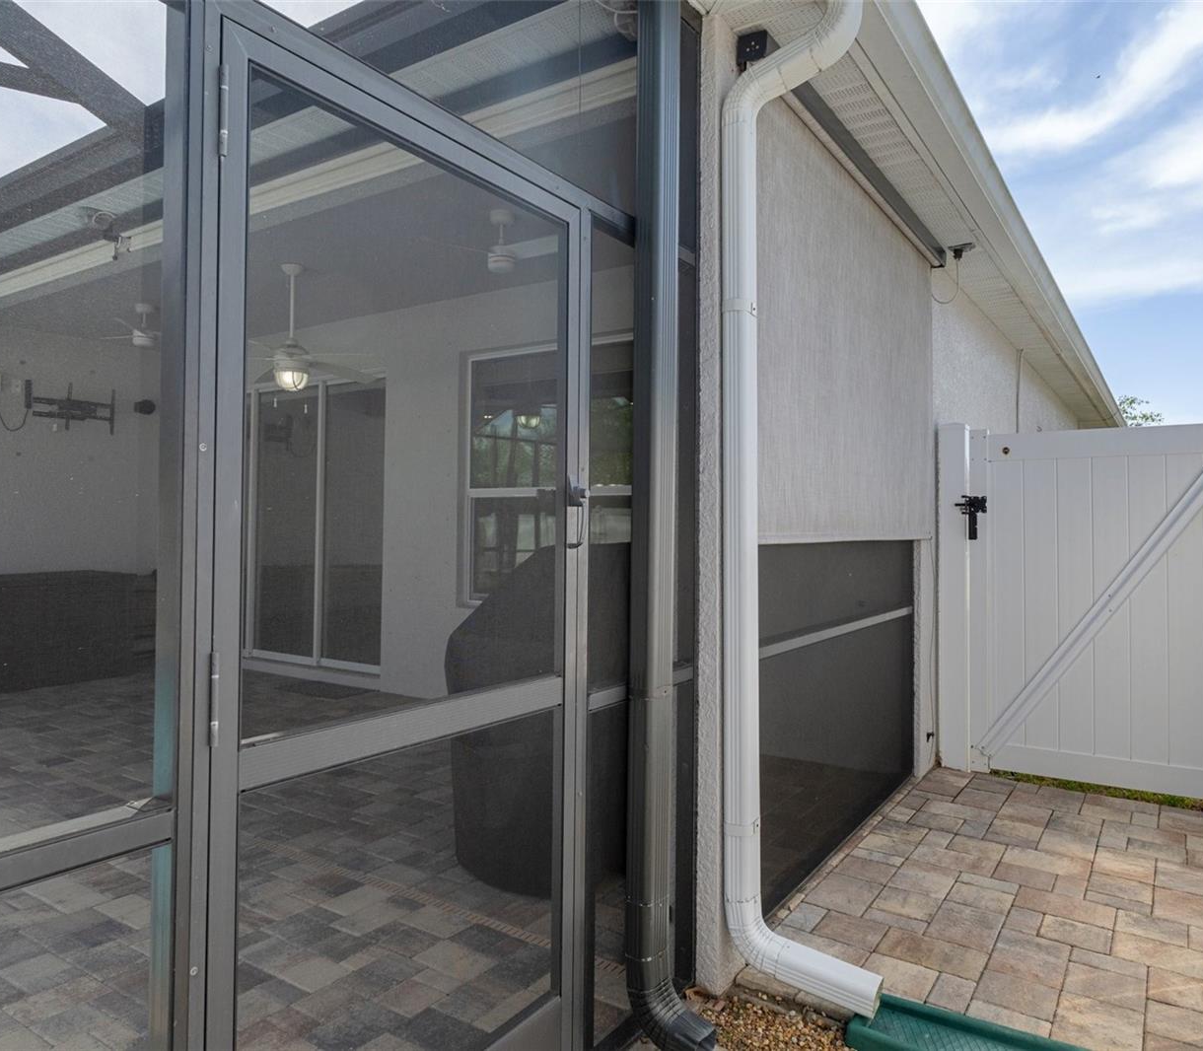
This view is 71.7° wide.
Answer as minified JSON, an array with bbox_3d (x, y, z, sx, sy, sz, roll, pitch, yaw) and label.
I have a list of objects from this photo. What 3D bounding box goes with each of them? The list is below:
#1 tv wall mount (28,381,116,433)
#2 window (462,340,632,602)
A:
[{"bbox_3d":[-4.886,-1.097,7.694,0.140,0.443,0.743,0,0,35],"label":"tv wall mount"},{"bbox_3d":[-0.306,-0.346,5.834,1.737,1.871,0.120,0,0,35],"label":"window"}]

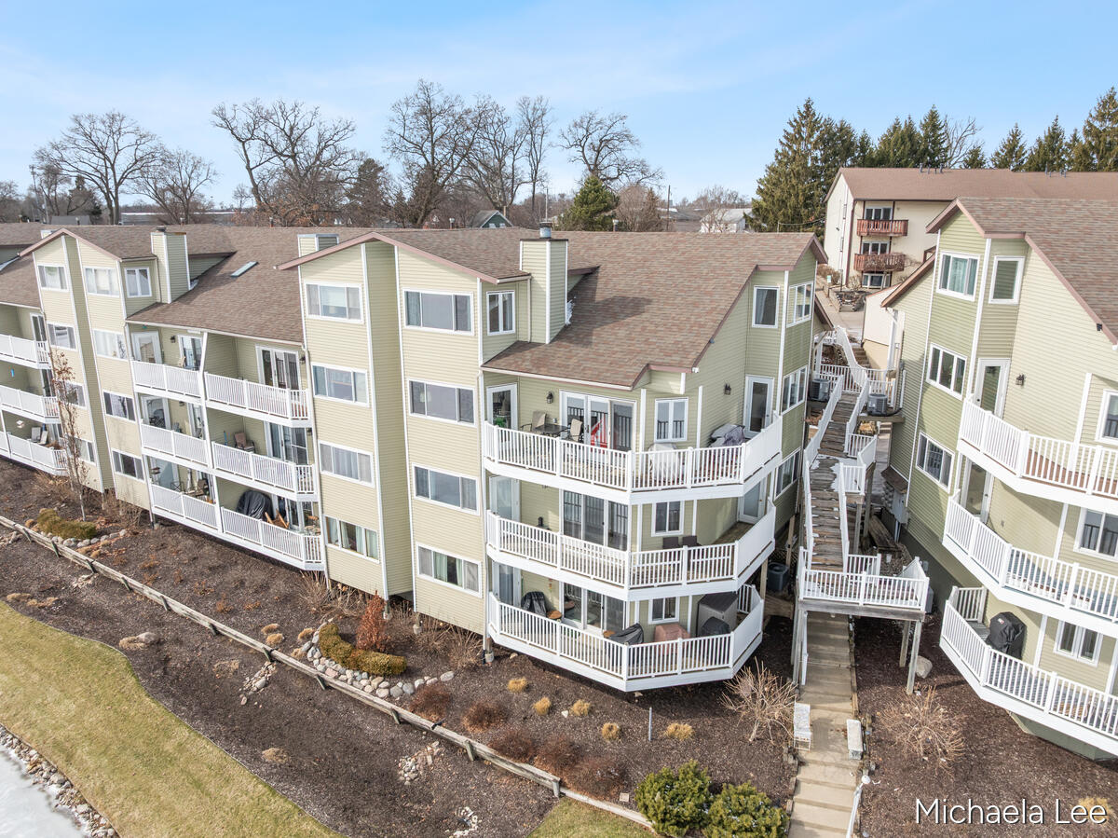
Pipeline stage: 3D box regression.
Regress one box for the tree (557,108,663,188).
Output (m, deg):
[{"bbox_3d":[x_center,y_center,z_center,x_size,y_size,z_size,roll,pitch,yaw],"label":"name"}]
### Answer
[{"bbox_3d":[5.338,-24.718,84.512,11.800,16.703,11.800,0,14,0],"label":"tree"}]

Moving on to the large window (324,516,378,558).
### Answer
[{"bbox_3d":[-7.453,4.296,27.871,2.771,1.215,0.150,10,18,33],"label":"large window"}]

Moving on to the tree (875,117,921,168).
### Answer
[{"bbox_3d":[36.957,-25.139,86.505,6.600,16.257,6.600,0,14,0],"label":"tree"}]

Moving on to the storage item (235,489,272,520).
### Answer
[{"bbox_3d":[-12.551,3.764,32.049,1.250,1.720,0.900,10,18,33],"label":"storage item"}]

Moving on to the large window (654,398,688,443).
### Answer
[{"bbox_3d":[3.191,0.058,22.017,0.970,1.290,0.120,-3,15,-11],"label":"large window"}]

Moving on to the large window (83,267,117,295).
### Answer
[{"bbox_3d":[-19.915,-5.969,33.751,2.776,1.215,0.150,10,18,33],"label":"large window"}]

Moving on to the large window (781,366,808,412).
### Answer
[{"bbox_3d":[7.731,-0.955,25.404,0.150,1.200,2.384,10,18,33],"label":"large window"}]

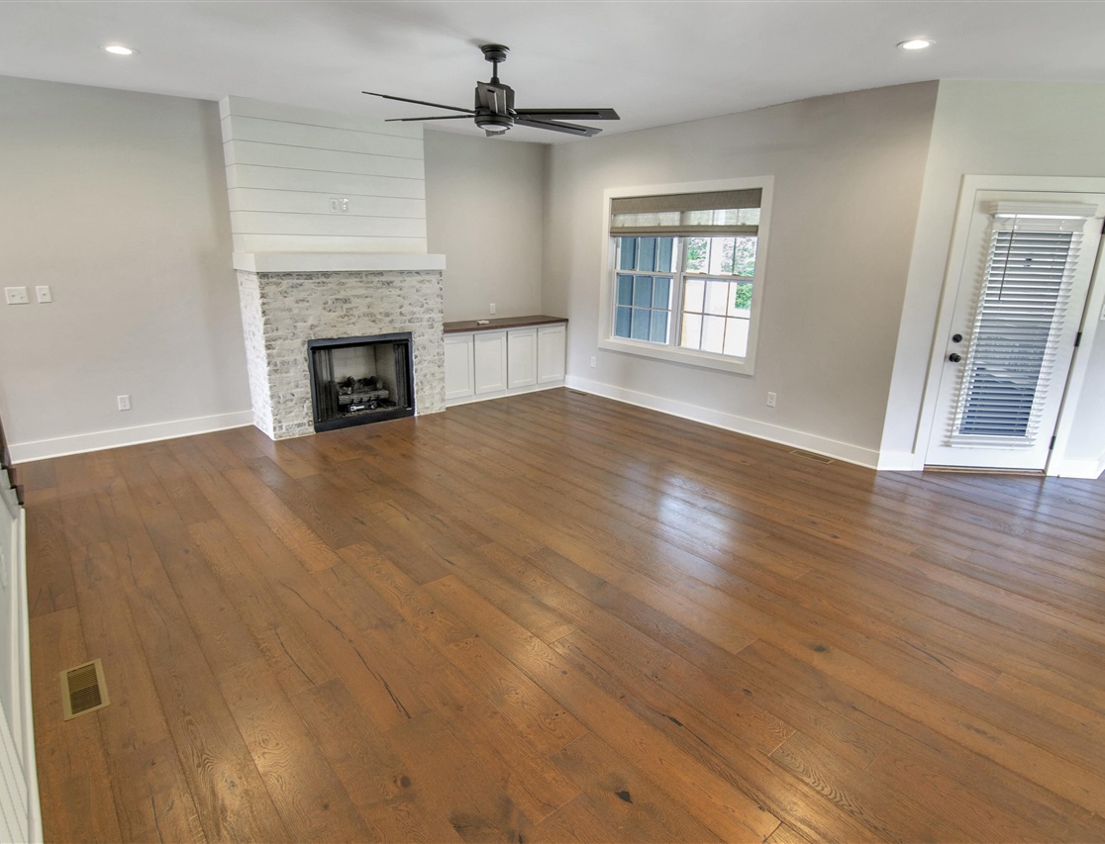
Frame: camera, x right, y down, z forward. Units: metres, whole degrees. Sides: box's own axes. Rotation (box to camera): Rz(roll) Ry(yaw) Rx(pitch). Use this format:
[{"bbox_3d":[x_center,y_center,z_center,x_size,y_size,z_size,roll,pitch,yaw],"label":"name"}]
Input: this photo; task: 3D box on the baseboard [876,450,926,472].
[{"bbox_3d":[2.775,0.319,4.484,0.358,0.150,0.030,2,17,5],"label":"baseboard"}]

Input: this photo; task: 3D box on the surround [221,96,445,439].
[{"bbox_3d":[-1.968,-1.362,5.345,1.725,2.756,0.569,-12,21,-35],"label":"surround"}]

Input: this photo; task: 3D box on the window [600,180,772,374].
[{"bbox_3d":[1.221,-1.474,5.671,0.100,1.712,1.948,-14,22,-40],"label":"window"}]

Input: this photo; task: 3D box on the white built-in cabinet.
[{"bbox_3d":[-0.668,-0.743,6.709,1.751,0.802,0.430,-12,21,-35],"label":"white built-in cabinet"}]

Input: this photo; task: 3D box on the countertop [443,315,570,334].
[{"bbox_3d":[-0.648,-1.144,6.592,1.771,0.036,0.450,-12,21,-35],"label":"countertop"}]

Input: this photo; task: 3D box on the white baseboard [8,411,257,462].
[{"bbox_3d":[-3.566,0.116,4.915,1.702,0.147,0.030,-12,21,-35],"label":"white baseboard"}]

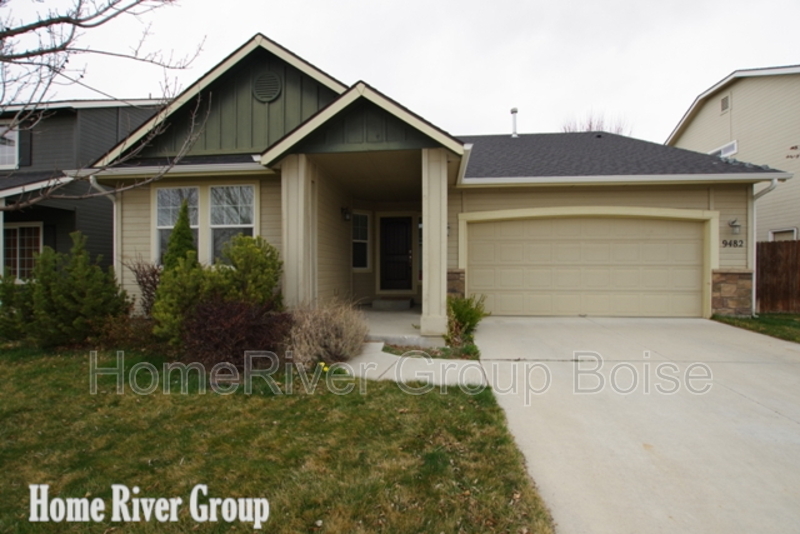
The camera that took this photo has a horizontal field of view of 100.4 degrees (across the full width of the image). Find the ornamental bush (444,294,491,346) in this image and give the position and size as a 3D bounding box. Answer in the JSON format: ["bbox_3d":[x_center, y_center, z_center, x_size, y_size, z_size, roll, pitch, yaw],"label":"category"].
[{"bbox_3d":[1.080,0.840,5.250,0.680,0.780,0.630,0,0,5],"label":"ornamental bush"}]

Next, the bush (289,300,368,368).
[{"bbox_3d":[-1.020,0.875,4.750,1.100,0.800,1.050,0,0,5],"label":"bush"}]

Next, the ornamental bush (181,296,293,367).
[{"bbox_3d":[-2.400,0.850,4.920,1.430,0.830,1.220,0,0,5],"label":"ornamental bush"}]

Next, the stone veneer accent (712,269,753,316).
[{"bbox_3d":[6.650,0.515,6.720,0.760,0.960,0.150,0,0,5],"label":"stone veneer accent"}]

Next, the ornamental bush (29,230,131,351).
[{"bbox_3d":[-5.040,0.310,5.320,1.220,1.680,1.120,0,0,5],"label":"ornamental bush"}]

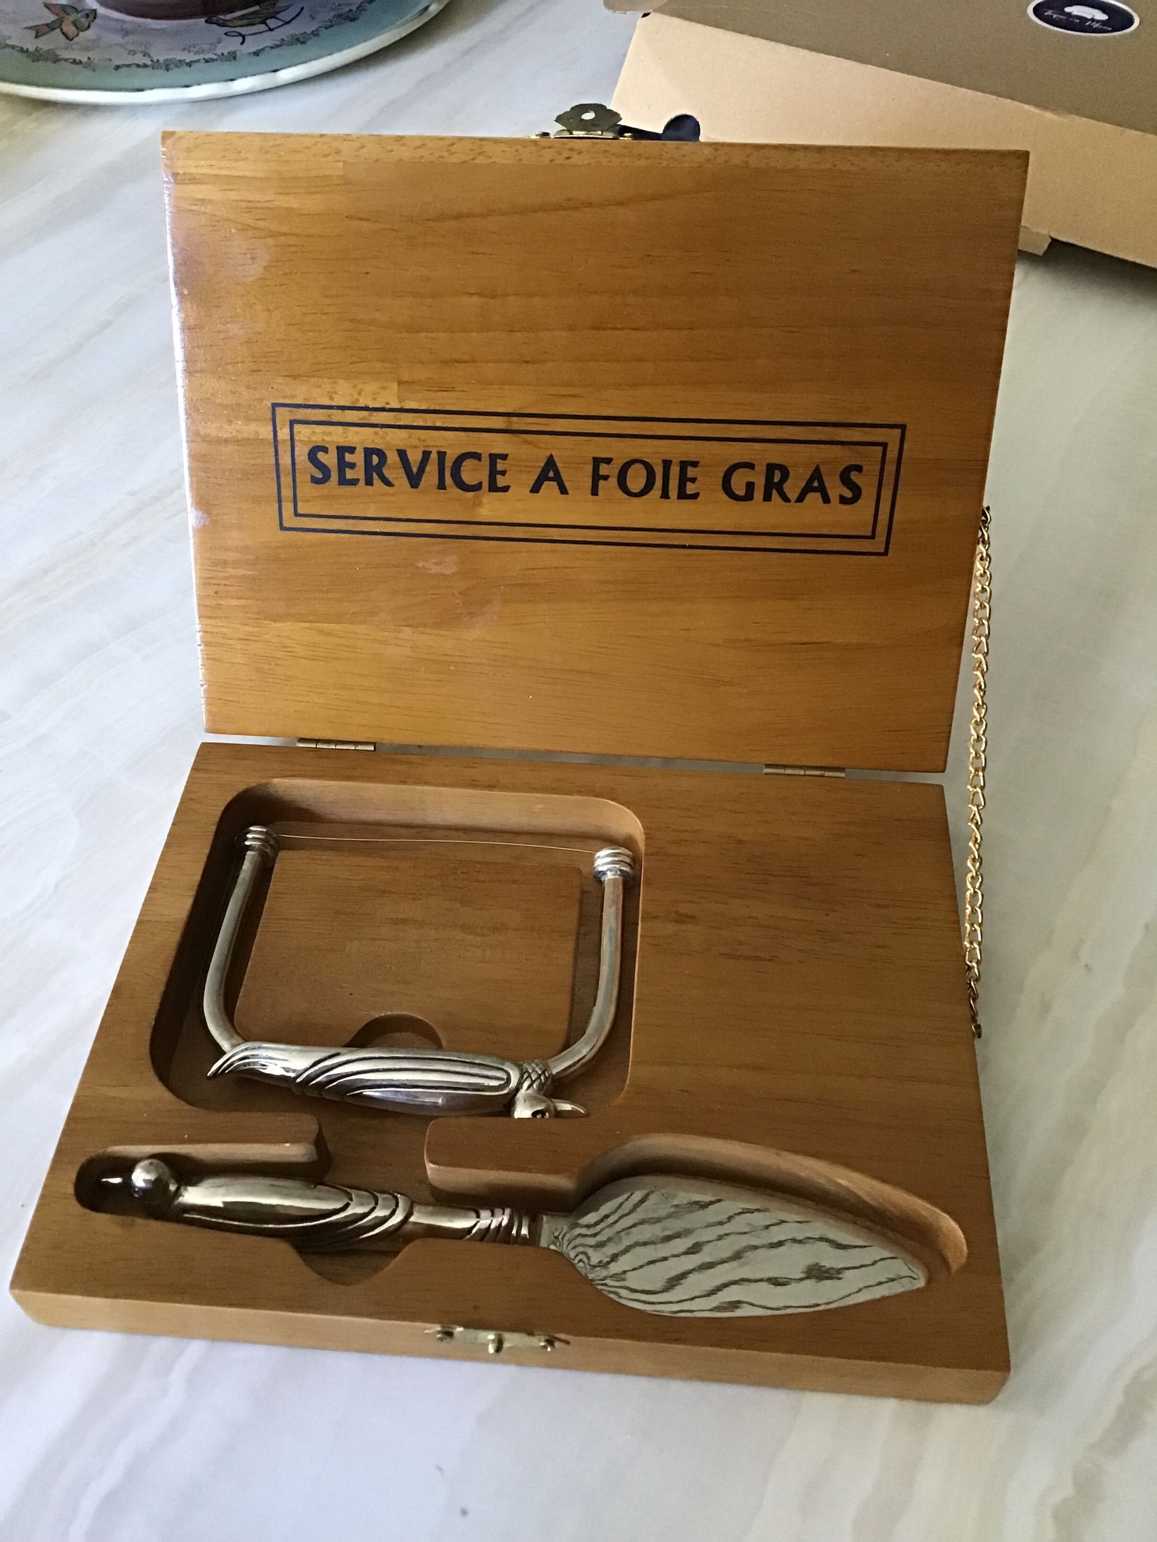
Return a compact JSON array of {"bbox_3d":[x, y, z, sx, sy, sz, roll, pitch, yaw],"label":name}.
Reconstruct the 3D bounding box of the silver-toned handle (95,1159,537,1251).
[{"bbox_3d":[-0.065,0.110,0.346,0.111,0.017,0.018,3,50,4],"label":"silver-toned handle"}]

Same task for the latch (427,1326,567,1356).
[{"bbox_3d":[-0.019,0.133,0.318,0.032,0.010,0.005,3,50,4],"label":"latch"}]

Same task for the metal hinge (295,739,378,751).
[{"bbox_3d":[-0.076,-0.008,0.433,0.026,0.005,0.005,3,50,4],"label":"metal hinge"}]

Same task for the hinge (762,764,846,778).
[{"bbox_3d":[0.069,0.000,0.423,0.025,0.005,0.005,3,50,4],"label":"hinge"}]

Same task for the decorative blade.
[{"bbox_3d":[0.038,0.118,0.338,0.095,0.005,0.036,3,50,4],"label":"decorative blade"}]

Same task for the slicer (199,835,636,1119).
[{"bbox_3d":[-0.045,0.055,0.392,0.118,0.018,0.097,3,50,4],"label":"slicer"}]

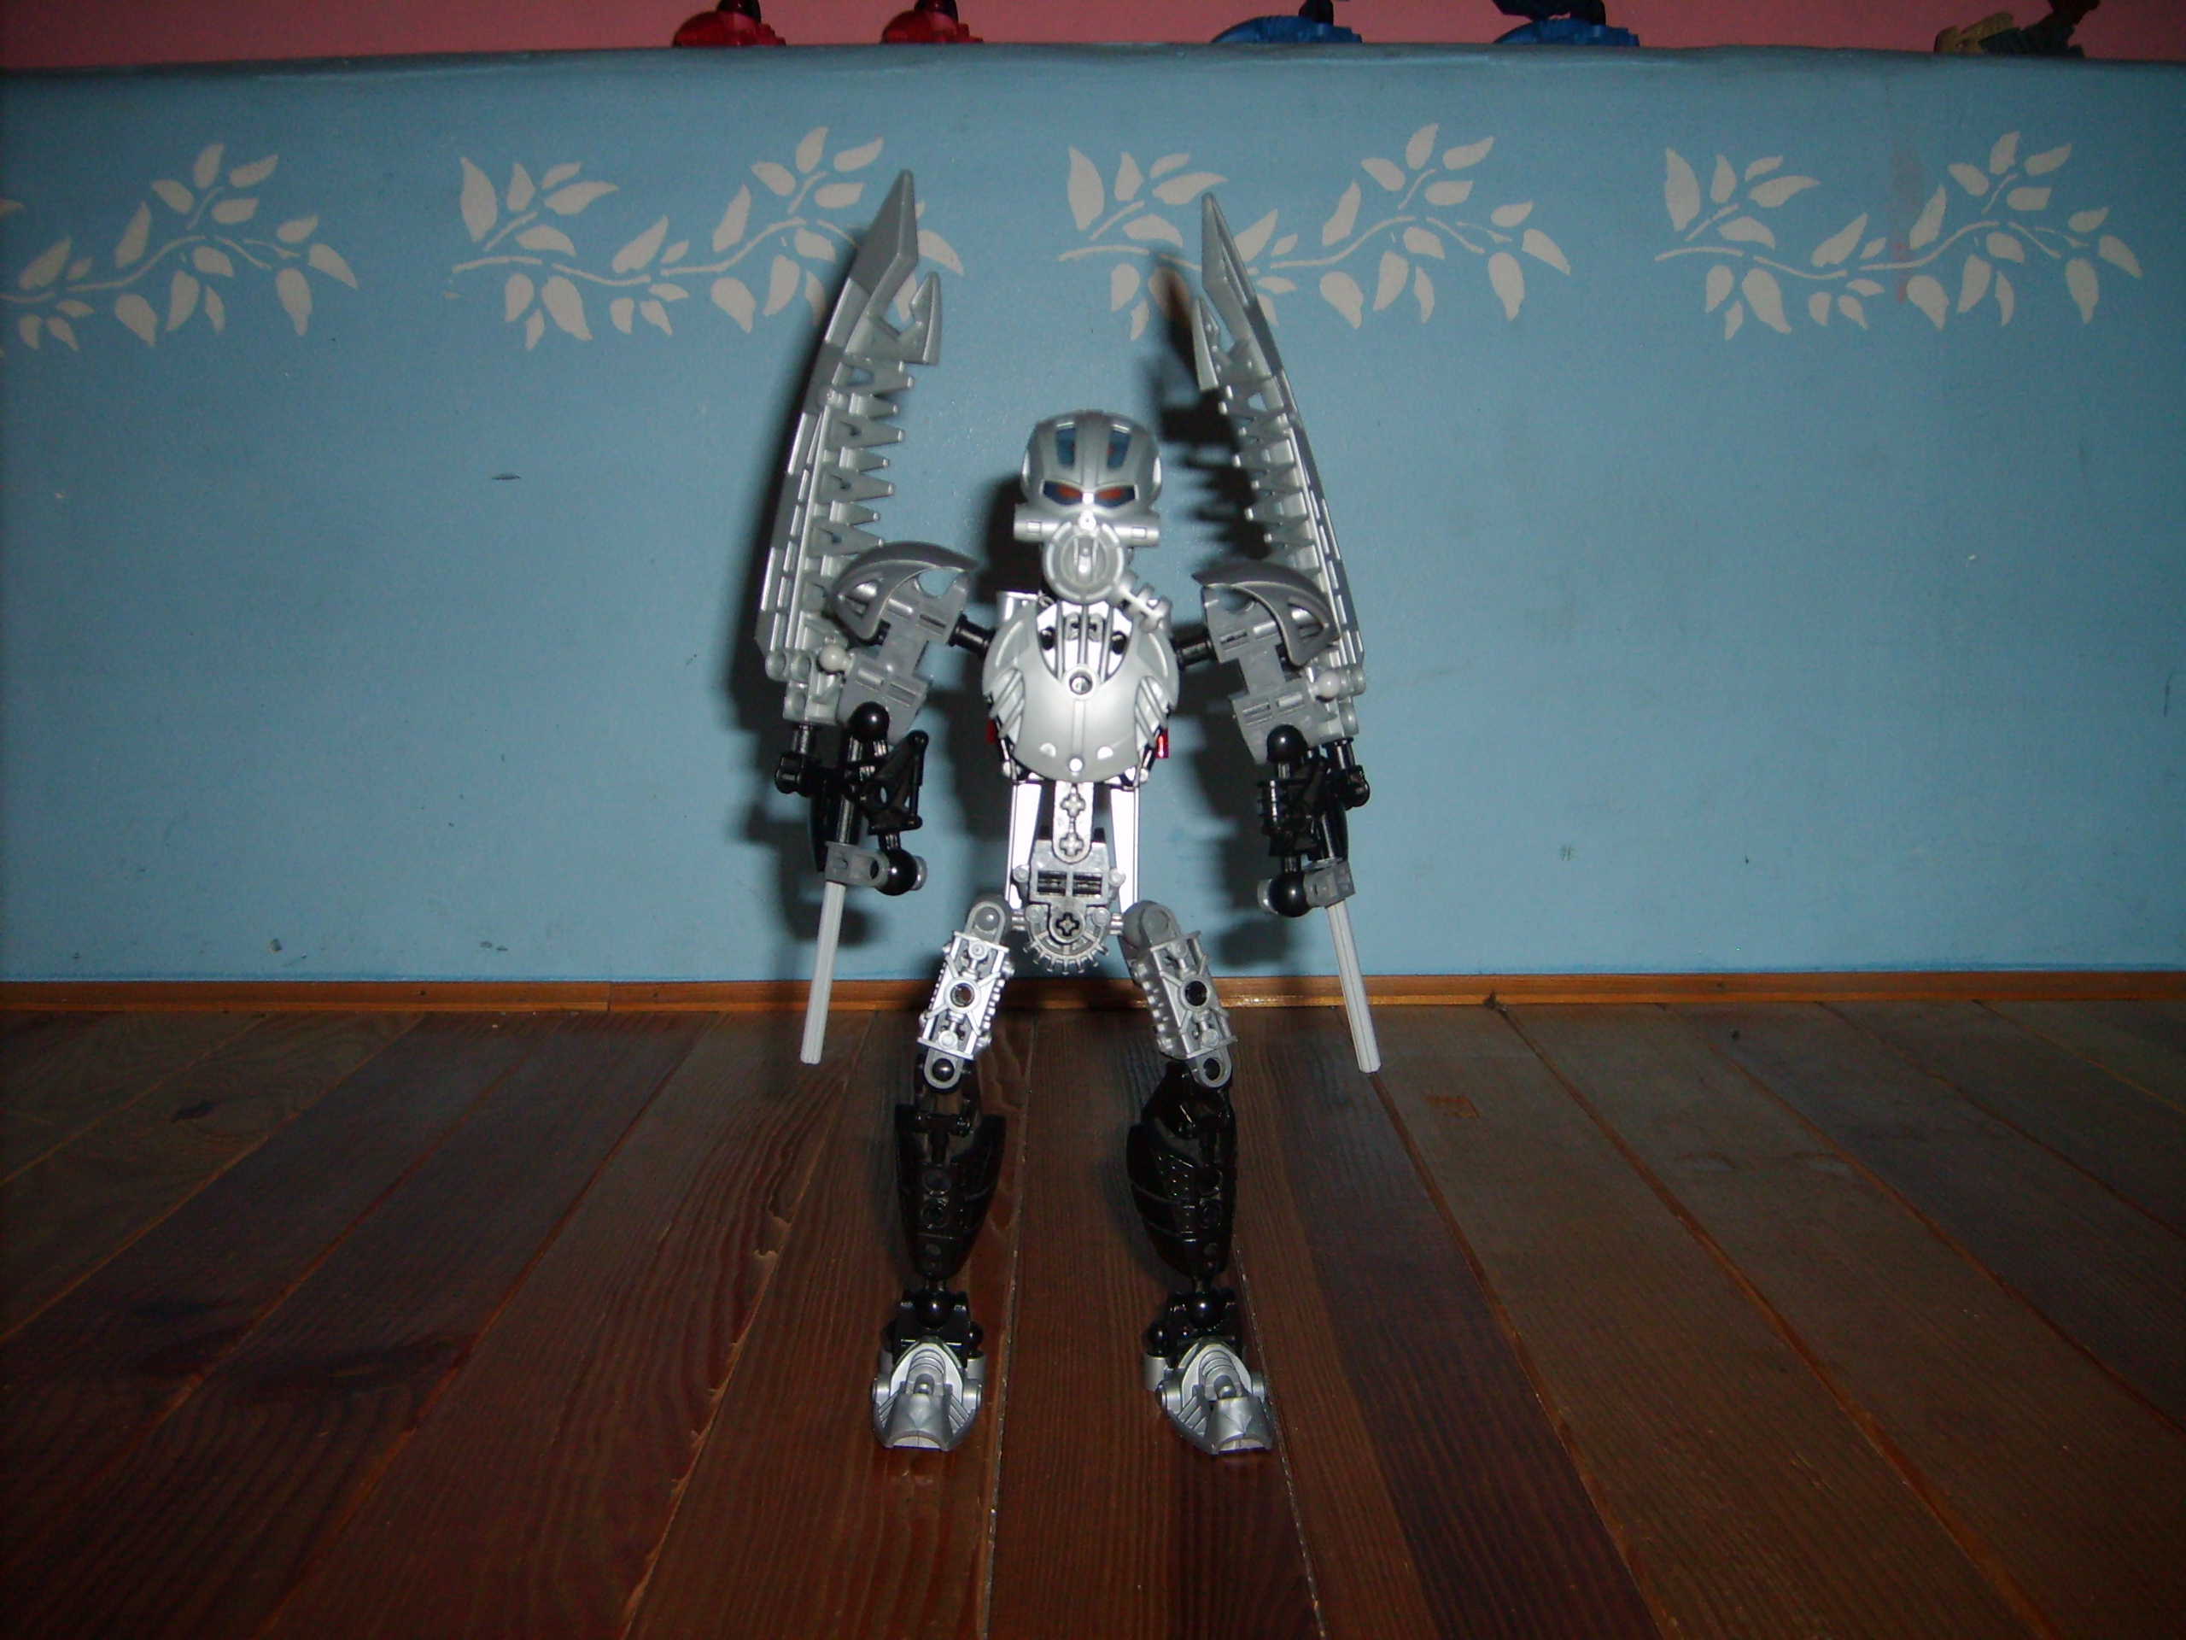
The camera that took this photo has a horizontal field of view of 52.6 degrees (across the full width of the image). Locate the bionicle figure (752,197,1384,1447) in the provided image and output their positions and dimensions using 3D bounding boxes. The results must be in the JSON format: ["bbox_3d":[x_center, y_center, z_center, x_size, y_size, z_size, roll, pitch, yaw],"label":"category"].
[{"bbox_3d":[-0.006,-0.004,0.483,0.136,0.268,0.088,0,8,0],"label":"bionicle figure"}]

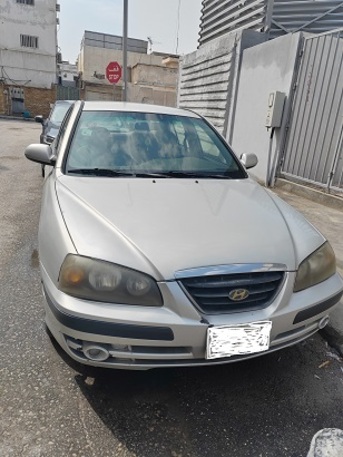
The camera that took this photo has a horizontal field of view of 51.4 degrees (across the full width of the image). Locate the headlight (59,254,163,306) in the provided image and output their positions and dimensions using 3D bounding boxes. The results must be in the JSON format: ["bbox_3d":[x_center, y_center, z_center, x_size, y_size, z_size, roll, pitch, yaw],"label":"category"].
[{"bbox_3d":[-0.287,0.221,1.620,0.513,0.190,0.232,3,17,-4],"label":"headlight"}]

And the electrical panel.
[{"bbox_3d":[1.955,-2.219,6.683,0.180,0.600,0.220,-1,18,-17],"label":"electrical panel"}]

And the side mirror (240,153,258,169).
[{"bbox_3d":[0.672,-0.591,3.169,0.230,0.155,0.135,-2,18,-18],"label":"side mirror"}]

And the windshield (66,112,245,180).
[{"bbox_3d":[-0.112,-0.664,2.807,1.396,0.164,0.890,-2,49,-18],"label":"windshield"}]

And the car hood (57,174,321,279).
[{"bbox_3d":[0.140,-0.077,2.083,1.480,0.240,1.150,-2,25,-18],"label":"car hood"}]

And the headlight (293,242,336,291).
[{"bbox_3d":[0.773,0.188,1.962,0.513,0.190,0.232,-7,21,-32],"label":"headlight"}]

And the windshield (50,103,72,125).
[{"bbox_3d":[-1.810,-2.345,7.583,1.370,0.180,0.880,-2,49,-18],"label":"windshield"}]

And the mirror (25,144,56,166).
[{"bbox_3d":[-0.955,-0.540,2.644,0.230,0.155,0.135,-2,18,-18],"label":"mirror"}]

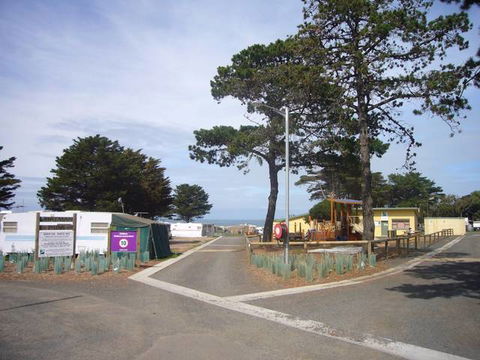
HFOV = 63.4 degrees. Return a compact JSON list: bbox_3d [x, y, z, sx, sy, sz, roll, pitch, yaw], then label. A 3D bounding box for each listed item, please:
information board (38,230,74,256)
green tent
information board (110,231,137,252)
[{"bbox_3d":[-6.610,2.290,14.000,1.160,0.960,0.050,3,-7,-27],"label":"information board"},{"bbox_3d":[-5.200,2.980,20.600,2.100,2.250,3.500,0,-6,0],"label":"green tent"},{"bbox_3d":[-4.310,2.280,14.400,0.970,0.790,0.050,0,-6,-3],"label":"information board"}]

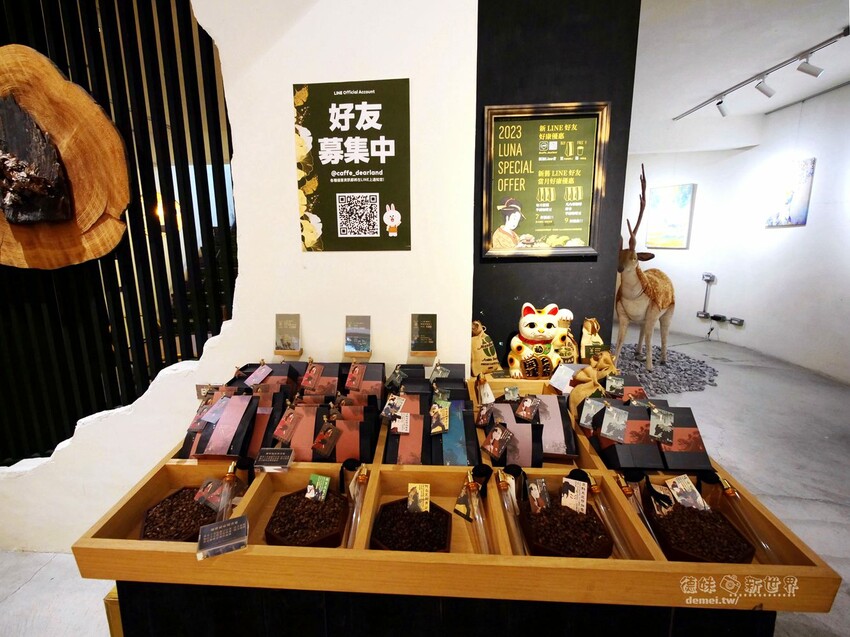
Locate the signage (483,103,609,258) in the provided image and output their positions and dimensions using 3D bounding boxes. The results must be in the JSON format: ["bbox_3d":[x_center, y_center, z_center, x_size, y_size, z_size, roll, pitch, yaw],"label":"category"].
[{"bbox_3d":[0.413,-0.473,1.202,0.405,0.507,0.030,0,10,5],"label":"signage"}]

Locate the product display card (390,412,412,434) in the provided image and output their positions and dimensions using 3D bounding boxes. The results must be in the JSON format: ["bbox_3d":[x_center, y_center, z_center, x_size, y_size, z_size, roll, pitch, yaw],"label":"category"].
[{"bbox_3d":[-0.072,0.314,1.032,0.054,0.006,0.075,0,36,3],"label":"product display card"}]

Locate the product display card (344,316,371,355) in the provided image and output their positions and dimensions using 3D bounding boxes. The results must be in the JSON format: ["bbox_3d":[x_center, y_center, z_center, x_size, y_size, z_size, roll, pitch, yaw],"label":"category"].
[{"bbox_3d":[-0.258,0.061,1.328,0.097,0.143,0.010,0,3,5],"label":"product display card"}]

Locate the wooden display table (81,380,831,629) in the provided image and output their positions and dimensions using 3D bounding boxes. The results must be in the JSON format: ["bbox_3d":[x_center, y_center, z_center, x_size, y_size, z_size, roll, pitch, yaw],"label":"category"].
[{"bbox_3d":[0.039,0.715,1.064,1.449,0.886,0.758,0,8,3],"label":"wooden display table"}]

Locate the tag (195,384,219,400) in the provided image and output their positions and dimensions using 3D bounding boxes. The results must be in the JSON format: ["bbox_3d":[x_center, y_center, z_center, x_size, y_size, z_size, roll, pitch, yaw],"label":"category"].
[{"bbox_3d":[-0.649,0.222,1.030,0.080,0.054,0.006,2,-21,-7],"label":"tag"}]

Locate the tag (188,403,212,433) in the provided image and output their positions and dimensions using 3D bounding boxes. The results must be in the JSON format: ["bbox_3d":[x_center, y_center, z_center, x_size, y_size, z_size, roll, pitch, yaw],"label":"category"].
[{"bbox_3d":[-0.685,0.308,1.065,0.054,0.006,0.088,-2,44,14],"label":"tag"}]

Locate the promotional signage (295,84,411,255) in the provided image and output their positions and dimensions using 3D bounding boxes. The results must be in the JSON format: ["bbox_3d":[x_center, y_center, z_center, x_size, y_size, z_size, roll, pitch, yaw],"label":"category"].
[{"bbox_3d":[-0.262,-0.549,1.261,0.420,0.594,0.006,0,8,5],"label":"promotional signage"}]

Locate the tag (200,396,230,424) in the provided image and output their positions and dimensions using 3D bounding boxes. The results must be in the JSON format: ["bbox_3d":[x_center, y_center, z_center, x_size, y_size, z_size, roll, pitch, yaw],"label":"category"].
[{"bbox_3d":[-0.628,0.281,1.055,0.054,0.006,0.088,13,40,18],"label":"tag"}]

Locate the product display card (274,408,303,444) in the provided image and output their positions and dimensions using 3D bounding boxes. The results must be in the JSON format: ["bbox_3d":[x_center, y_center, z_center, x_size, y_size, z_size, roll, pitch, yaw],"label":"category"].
[{"bbox_3d":[-0.379,0.296,0.950,0.054,0.085,0.006,23,-22,0],"label":"product display card"}]

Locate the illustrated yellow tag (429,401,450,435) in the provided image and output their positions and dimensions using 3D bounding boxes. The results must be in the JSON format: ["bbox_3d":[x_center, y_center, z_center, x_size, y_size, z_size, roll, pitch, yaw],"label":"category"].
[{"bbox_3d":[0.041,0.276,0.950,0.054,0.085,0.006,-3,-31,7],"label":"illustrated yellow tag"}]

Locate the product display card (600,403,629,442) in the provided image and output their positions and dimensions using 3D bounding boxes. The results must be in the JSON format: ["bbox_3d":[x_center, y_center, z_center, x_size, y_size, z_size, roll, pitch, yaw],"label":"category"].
[{"bbox_3d":[0.500,0.280,0.905,0.055,0.085,0.006,9,-25,26],"label":"product display card"}]

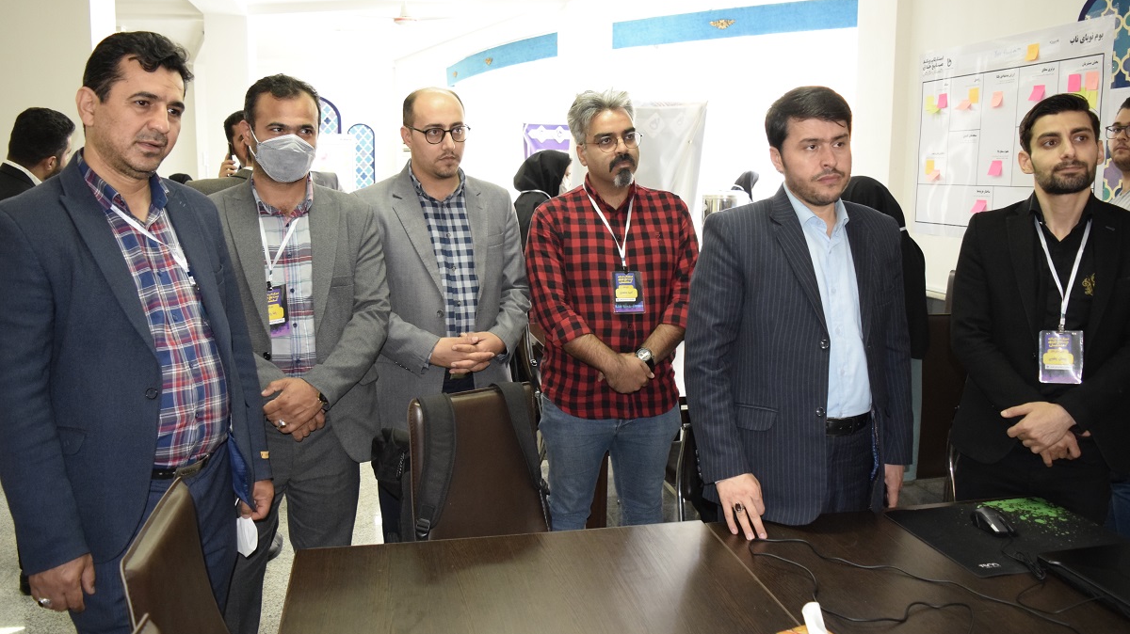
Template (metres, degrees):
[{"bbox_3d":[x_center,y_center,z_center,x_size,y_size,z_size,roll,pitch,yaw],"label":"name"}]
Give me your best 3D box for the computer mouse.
[{"bbox_3d":[0.929,0.445,1.838,0.066,0.039,0.118,0,9,-2],"label":"computer mouse"}]

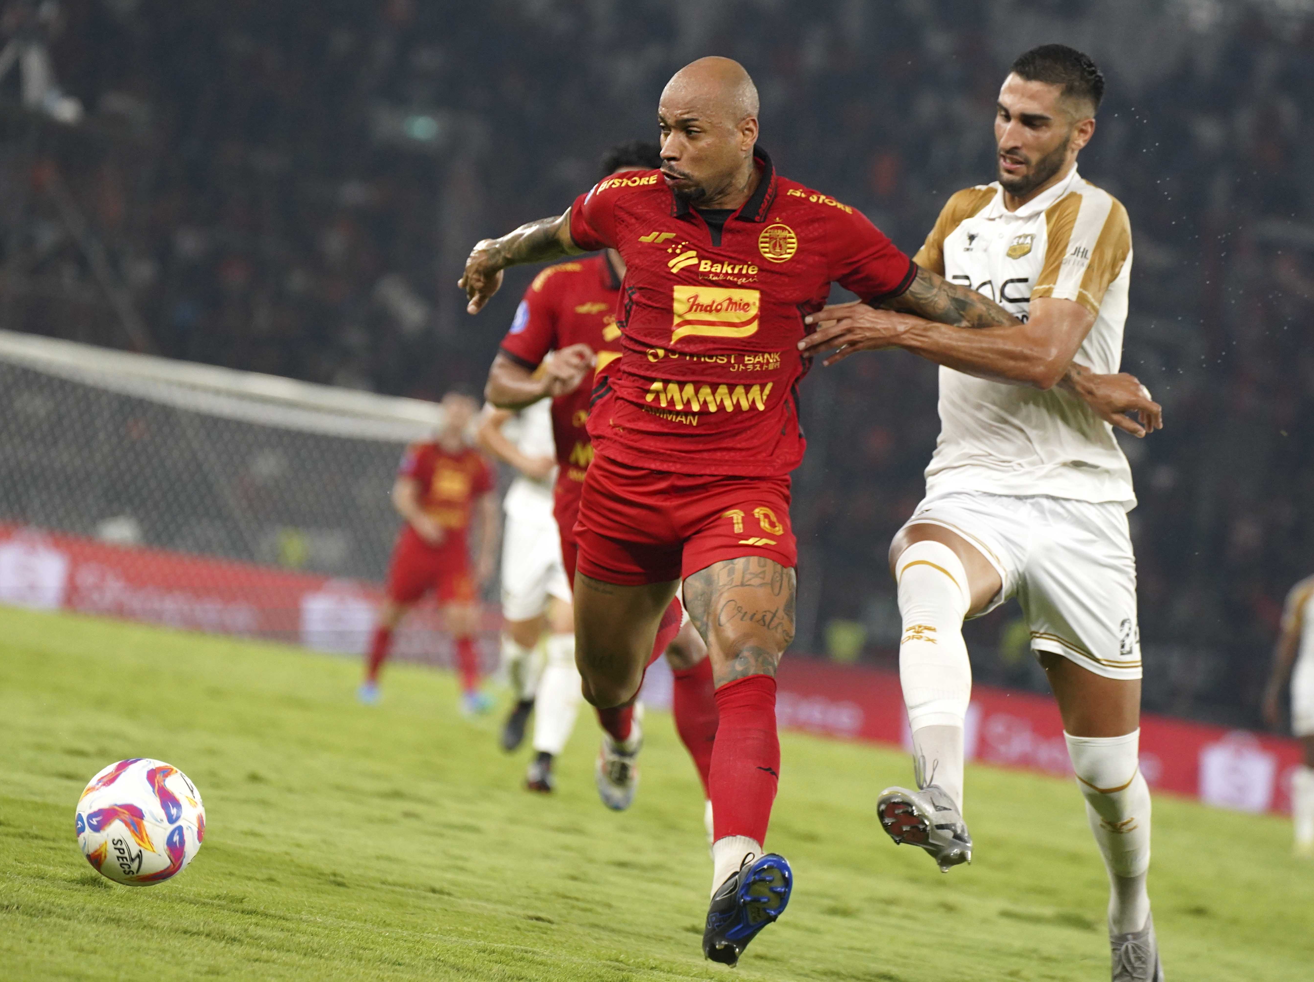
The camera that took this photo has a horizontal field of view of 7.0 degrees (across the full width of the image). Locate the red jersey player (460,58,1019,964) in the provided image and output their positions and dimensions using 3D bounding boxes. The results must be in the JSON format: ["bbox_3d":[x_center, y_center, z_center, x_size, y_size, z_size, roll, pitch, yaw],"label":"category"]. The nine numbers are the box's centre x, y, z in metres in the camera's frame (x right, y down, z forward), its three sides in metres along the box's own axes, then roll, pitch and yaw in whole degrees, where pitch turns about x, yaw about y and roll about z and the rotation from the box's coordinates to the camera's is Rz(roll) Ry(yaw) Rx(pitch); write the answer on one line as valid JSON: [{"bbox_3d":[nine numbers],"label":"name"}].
[{"bbox_3d":[0.189,0.048,19.450,1.200,1.620,0.900,9,-1,8],"label":"red jersey player"}]

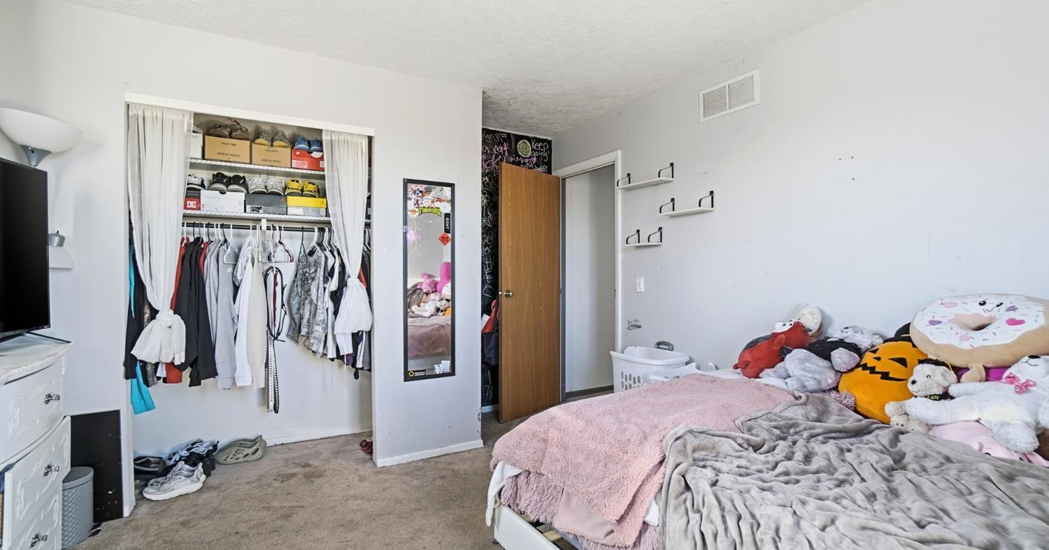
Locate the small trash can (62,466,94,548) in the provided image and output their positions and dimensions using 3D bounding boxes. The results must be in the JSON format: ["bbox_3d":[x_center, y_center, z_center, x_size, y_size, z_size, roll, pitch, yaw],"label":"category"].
[{"bbox_3d":[-2.129,1.073,2.003,0.229,0.285,0.229,0,0,-34],"label":"small trash can"}]

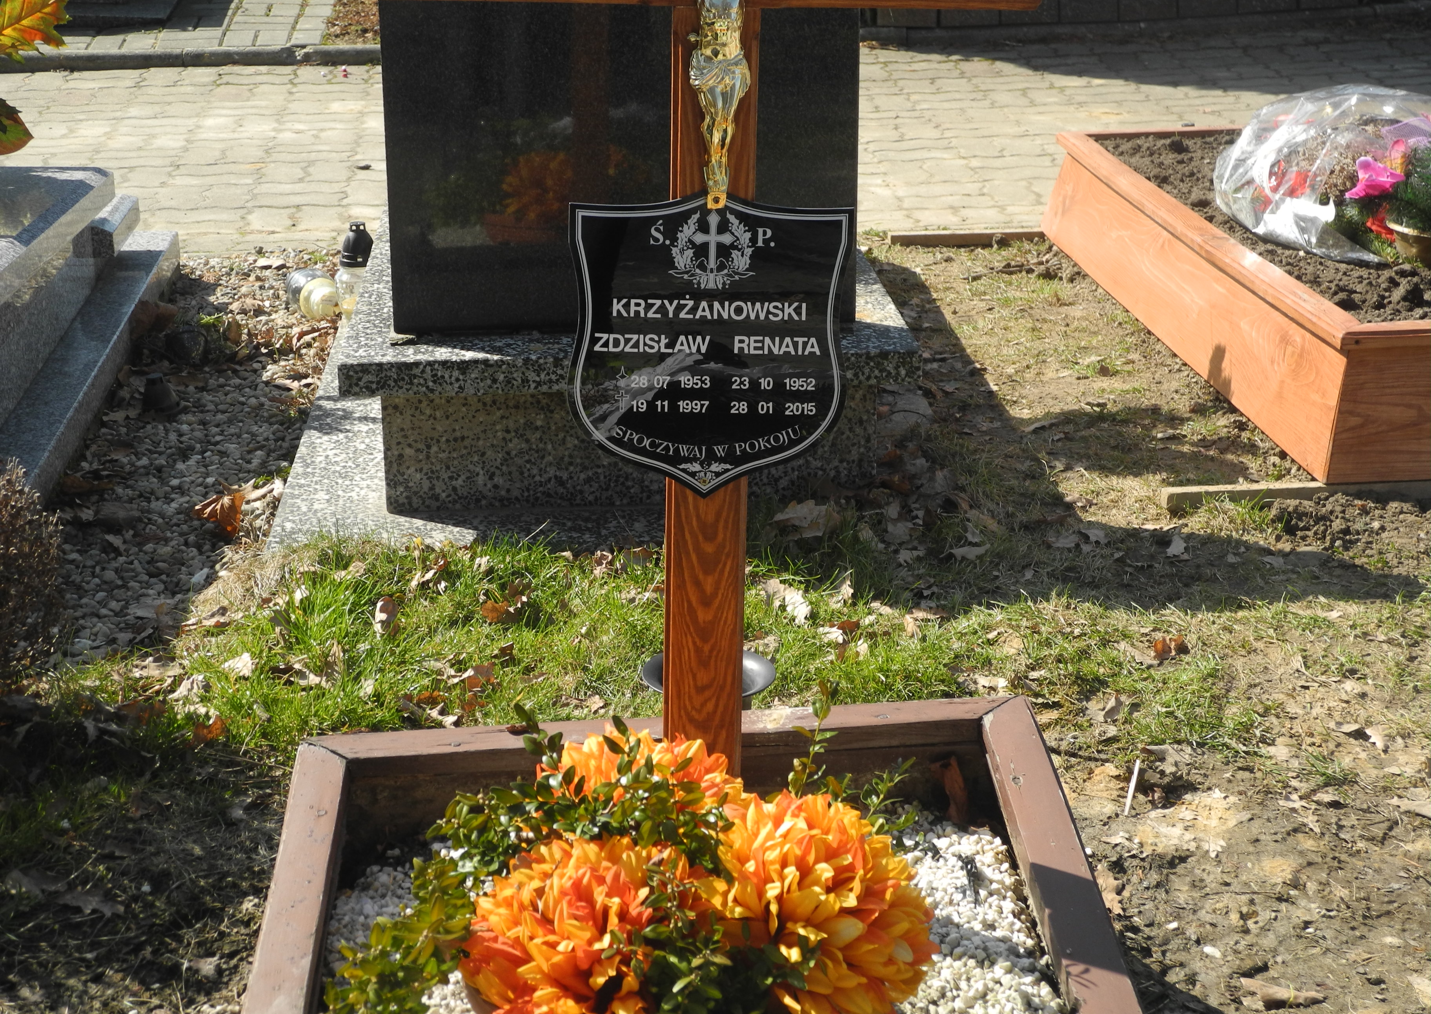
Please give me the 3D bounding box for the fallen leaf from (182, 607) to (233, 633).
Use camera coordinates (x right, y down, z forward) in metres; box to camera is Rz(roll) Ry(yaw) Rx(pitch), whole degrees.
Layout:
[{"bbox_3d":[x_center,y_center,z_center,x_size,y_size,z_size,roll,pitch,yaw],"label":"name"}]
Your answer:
[{"bbox_3d":[-0.758,0.169,3.764,0.077,0.022,0.050,0,21,0],"label":"fallen leaf"}]

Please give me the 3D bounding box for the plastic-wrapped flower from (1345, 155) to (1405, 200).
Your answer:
[{"bbox_3d":[1.086,-0.543,4.156,0.090,0.065,0.075,10,19,31],"label":"plastic-wrapped flower"}]

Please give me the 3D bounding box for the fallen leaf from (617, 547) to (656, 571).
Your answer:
[{"bbox_3d":[-0.103,0.068,3.300,0.047,0.026,0.035,-2,17,-4],"label":"fallen leaf"}]

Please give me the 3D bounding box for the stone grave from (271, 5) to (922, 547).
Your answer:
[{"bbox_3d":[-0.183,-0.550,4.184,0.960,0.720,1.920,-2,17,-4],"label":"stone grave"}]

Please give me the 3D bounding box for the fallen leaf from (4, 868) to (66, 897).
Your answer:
[{"bbox_3d":[-0.782,0.429,2.898,0.074,0.020,0.045,2,21,7],"label":"fallen leaf"}]

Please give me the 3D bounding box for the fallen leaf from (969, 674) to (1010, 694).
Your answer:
[{"bbox_3d":[0.387,0.250,3.555,0.057,0.017,0.038,0,21,0],"label":"fallen leaf"}]

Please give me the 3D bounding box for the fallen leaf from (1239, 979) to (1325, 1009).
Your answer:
[{"bbox_3d":[0.599,0.513,2.668,0.088,0.020,0.036,4,21,13],"label":"fallen leaf"}]

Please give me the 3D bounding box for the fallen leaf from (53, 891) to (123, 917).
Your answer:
[{"bbox_3d":[-0.709,0.446,2.850,0.080,0.020,0.045,4,21,11],"label":"fallen leaf"}]

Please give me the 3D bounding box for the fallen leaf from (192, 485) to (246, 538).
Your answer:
[{"bbox_3d":[-0.692,0.006,3.515,0.072,0.050,0.055,-2,17,-4],"label":"fallen leaf"}]

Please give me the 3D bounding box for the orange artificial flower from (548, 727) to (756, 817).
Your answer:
[{"bbox_3d":[-0.071,0.319,2.680,0.222,0.165,0.205,0,21,0],"label":"orange artificial flower"}]

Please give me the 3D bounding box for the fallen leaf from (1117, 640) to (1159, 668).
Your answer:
[{"bbox_3d":[0.581,0.199,3.466,0.070,0.020,0.034,14,25,33],"label":"fallen leaf"}]

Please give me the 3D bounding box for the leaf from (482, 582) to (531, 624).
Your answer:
[{"bbox_3d":[-0.317,0.146,3.819,0.076,0.038,0.060,0,21,0],"label":"leaf"}]

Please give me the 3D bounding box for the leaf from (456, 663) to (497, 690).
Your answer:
[{"bbox_3d":[-0.340,0.240,3.578,0.059,0.025,0.042,0,21,0],"label":"leaf"}]

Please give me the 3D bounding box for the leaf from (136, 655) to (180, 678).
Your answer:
[{"bbox_3d":[-0.654,0.187,2.963,0.051,0.016,0.042,-2,17,-4],"label":"leaf"}]

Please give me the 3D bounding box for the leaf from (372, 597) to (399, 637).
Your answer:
[{"bbox_3d":[-0.493,0.163,3.774,0.038,0.042,0.045,0,21,0],"label":"leaf"}]

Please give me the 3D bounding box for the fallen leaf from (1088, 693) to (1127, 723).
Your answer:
[{"bbox_3d":[0.542,0.278,3.480,0.054,0.028,0.038,0,21,0],"label":"fallen leaf"}]

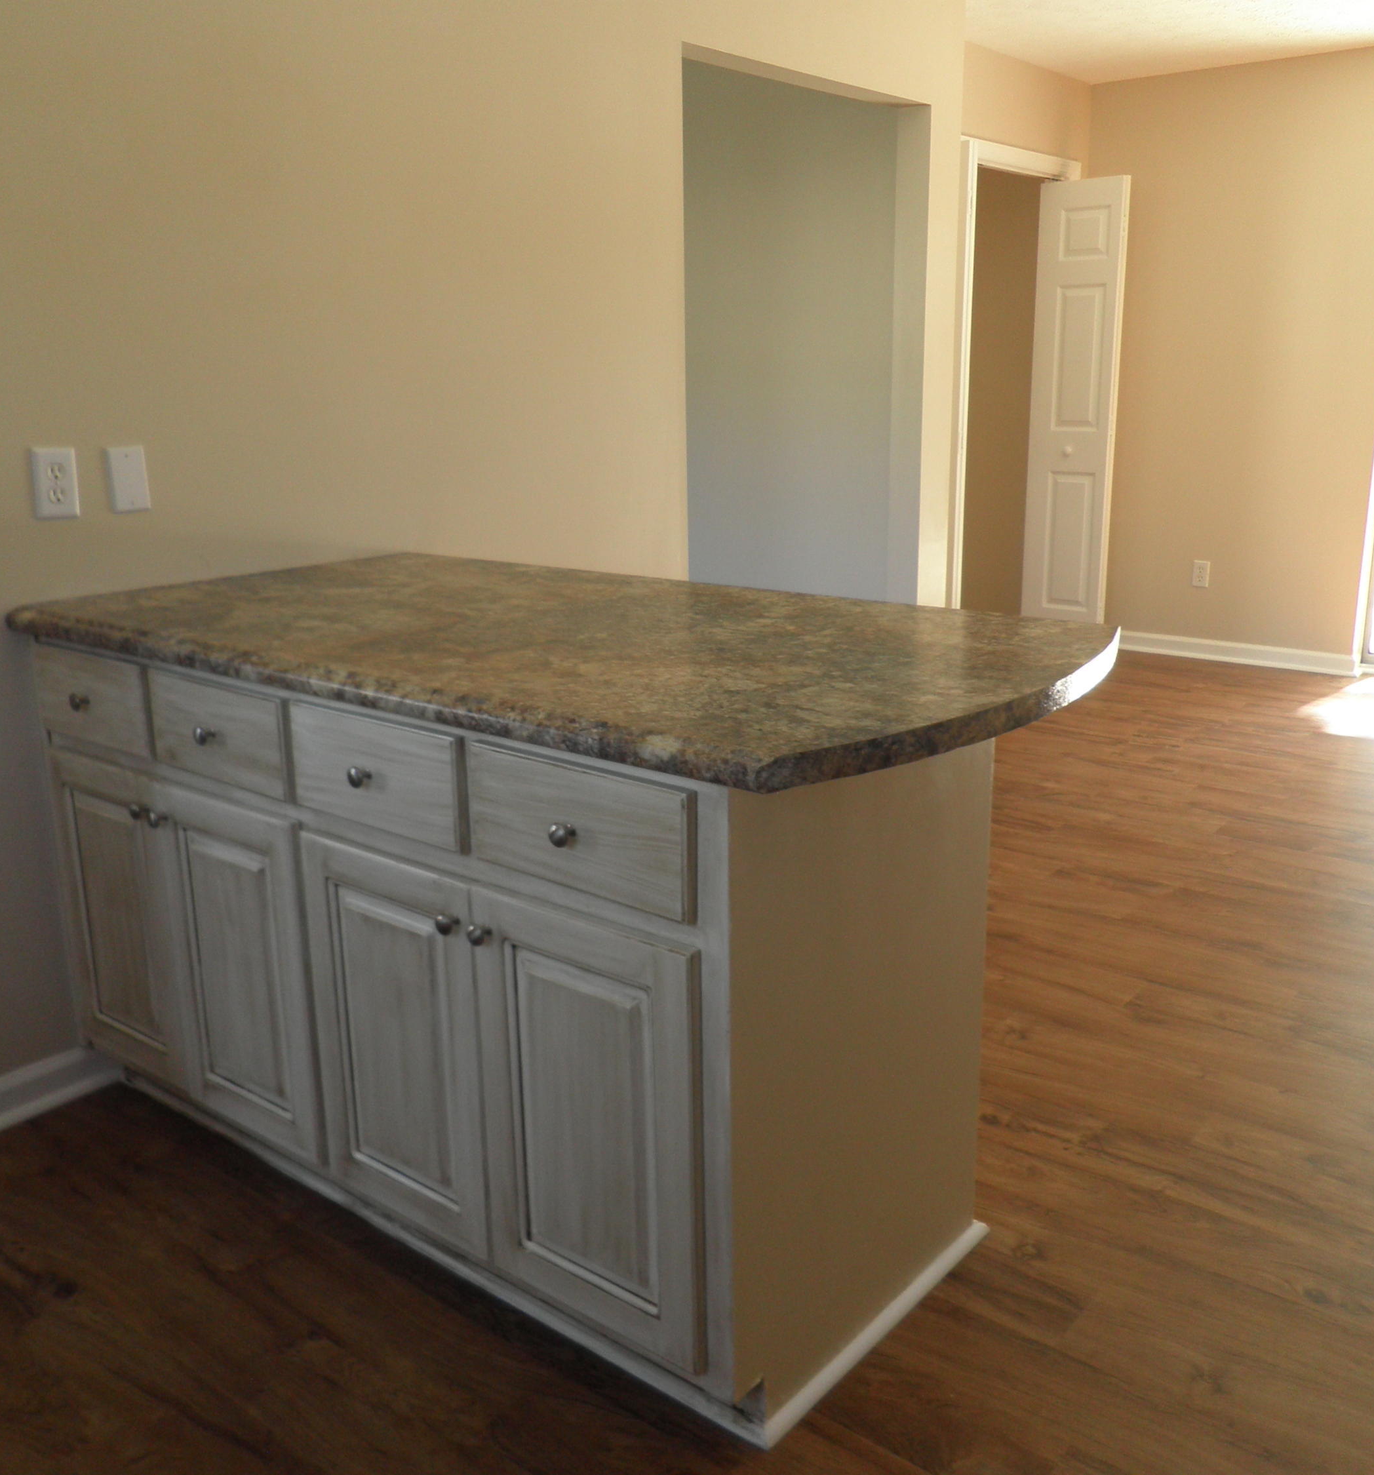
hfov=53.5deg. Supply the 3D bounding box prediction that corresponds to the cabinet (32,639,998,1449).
[{"bbox_3d":[-0.344,0.281,2.199,1.516,0.875,0.625,11,19,38],"label":"cabinet"}]

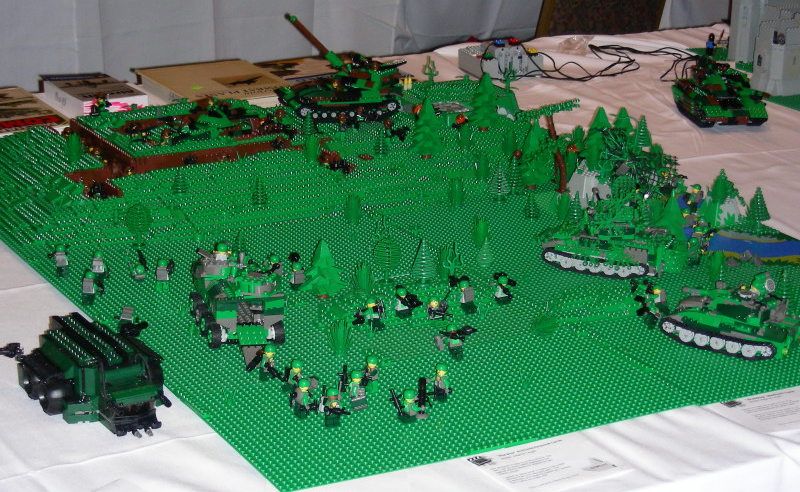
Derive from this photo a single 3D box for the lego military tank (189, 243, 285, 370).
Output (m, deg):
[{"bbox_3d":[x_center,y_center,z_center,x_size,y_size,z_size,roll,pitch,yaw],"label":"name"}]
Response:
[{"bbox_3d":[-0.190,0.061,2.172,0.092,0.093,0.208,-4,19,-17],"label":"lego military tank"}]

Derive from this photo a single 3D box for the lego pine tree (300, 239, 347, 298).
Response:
[{"bbox_3d":[-0.096,0.028,2.317,0.060,0.075,0.060,-8,21,-28],"label":"lego pine tree"}]

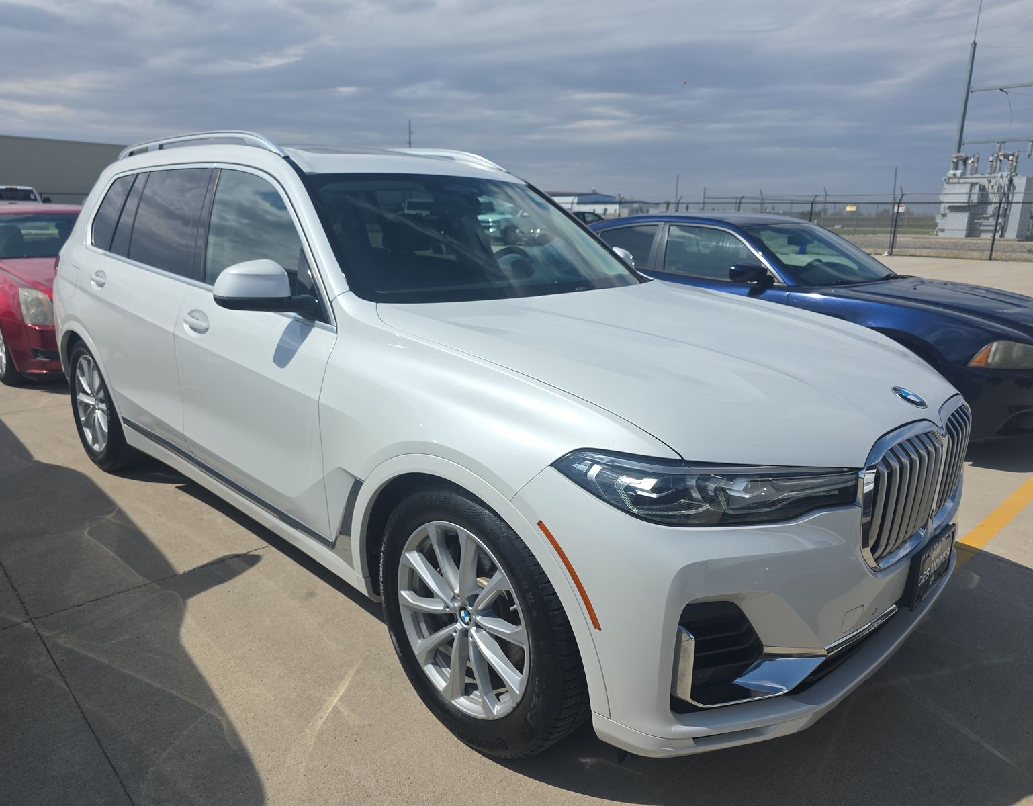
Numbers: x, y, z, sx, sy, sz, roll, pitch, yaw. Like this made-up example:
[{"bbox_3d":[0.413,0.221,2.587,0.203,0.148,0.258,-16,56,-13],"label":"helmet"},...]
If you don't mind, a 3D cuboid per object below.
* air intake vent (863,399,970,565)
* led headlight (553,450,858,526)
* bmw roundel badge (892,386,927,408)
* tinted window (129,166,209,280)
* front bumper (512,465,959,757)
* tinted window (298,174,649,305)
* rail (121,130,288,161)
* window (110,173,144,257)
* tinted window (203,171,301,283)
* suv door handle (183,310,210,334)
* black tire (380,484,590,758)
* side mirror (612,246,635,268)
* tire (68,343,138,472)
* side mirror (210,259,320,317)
[{"bbox_3d":[1.117,0.194,1.953,0.110,0.390,0.755,15,20,42],"label":"air intake vent"},{"bbox_3d":[0.455,0.185,1.652,0.740,0.178,0.133,0,15,-4],"label":"led headlight"},{"bbox_3d":[1.072,-0.015,1.947,0.098,0.014,0.098,-14,46,-44],"label":"bmw roundel badge"},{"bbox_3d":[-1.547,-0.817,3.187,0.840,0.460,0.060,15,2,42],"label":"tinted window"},{"bbox_3d":[0.910,0.361,2.205,0.740,0.700,1.970,15,20,42],"label":"front bumper"},{"bbox_3d":[-0.121,-0.694,2.972,1.530,0.120,0.820,-14,55,-44],"label":"tinted window"},{"bbox_3d":[-1.627,-1.230,3.477,2.040,0.140,0.080,15,20,42],"label":"rail"},{"bbox_3d":[-1.878,-0.922,3.479,0.240,0.415,0.040,15,-3,42],"label":"window"},{"bbox_3d":[-0.957,-0.635,2.645,0.870,0.480,0.055,15,1,42],"label":"tinted window"},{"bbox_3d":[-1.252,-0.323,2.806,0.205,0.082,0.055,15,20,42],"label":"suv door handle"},{"bbox_3d":[-0.069,0.566,2.023,0.785,0.785,0.280,15,20,42],"label":"black tire"},{"bbox_3d":[0.554,-0.711,3.727,0.220,0.190,0.250,15,20,42],"label":"side mirror"},{"bbox_3d":[-2.297,-0.015,4.106,0.785,0.785,0.280,15,20,42],"label":"tire"},{"bbox_3d":[-0.821,-0.373,2.343,0.230,0.200,0.260,15,20,42],"label":"side mirror"}]

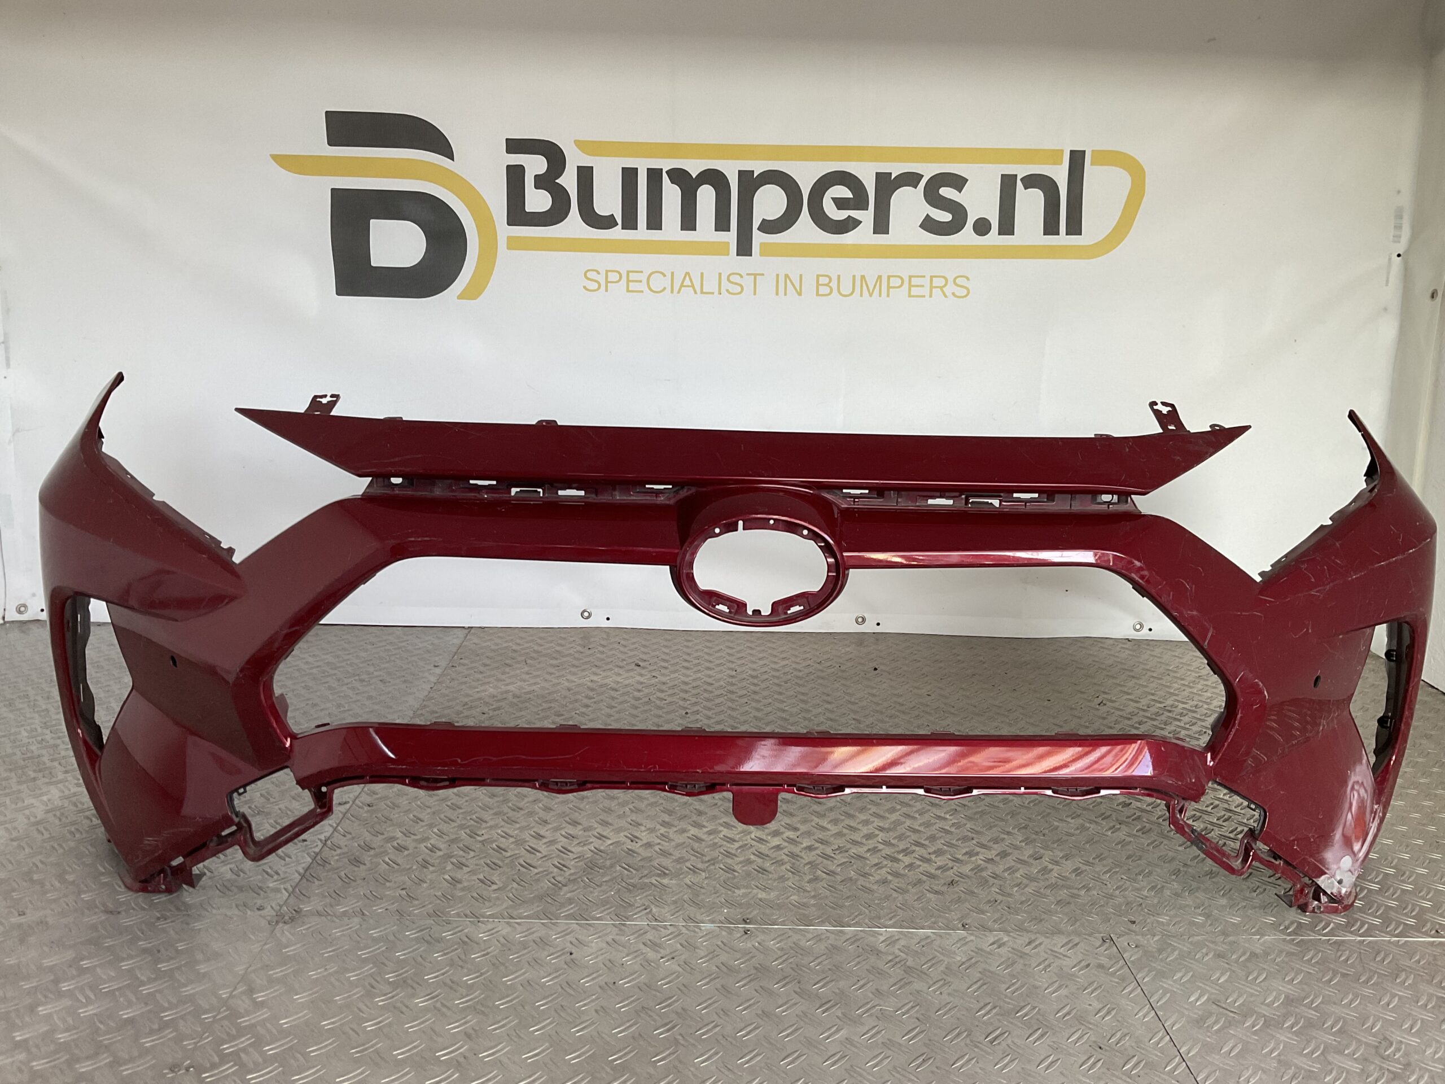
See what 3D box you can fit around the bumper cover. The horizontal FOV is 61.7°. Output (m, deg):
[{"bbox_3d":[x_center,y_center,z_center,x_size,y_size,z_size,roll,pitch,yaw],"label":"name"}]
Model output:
[{"bbox_3d":[0.020,0.141,1.462,1.830,0.620,0.570,1,13,-1],"label":"bumper cover"}]

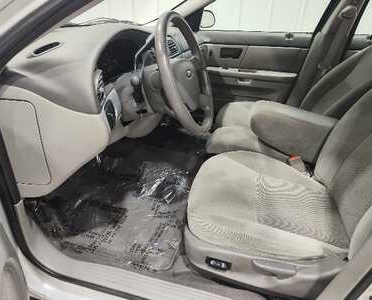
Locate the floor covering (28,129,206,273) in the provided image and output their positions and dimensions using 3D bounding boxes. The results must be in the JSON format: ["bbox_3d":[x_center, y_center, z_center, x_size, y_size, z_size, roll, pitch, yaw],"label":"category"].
[{"bbox_3d":[-0.249,0.184,1.147,0.640,0.180,0.600,9,26,14],"label":"floor covering"}]

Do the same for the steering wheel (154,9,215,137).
[{"bbox_3d":[-0.007,-0.227,0.844,0.100,0.385,0.385,-12,20,22],"label":"steering wheel"}]

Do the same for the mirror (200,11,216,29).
[{"bbox_3d":[0.129,-0.960,1.953,0.120,0.145,0.210,9,26,14],"label":"mirror"}]

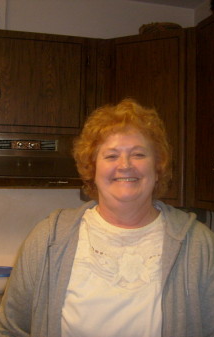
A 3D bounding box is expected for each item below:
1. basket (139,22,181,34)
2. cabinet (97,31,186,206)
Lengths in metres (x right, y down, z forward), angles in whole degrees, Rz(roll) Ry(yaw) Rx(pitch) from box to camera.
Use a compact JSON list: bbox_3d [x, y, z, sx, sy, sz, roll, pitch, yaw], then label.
[{"bbox_3d":[0.248,-0.632,2.110,0.210,0.085,0.180,0,-1,30],"label":"basket"},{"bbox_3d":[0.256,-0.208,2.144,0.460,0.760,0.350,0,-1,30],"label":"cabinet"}]

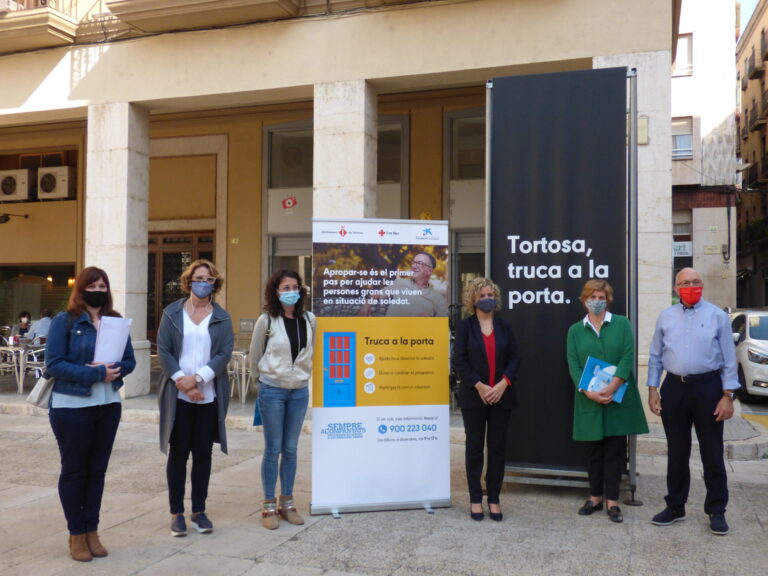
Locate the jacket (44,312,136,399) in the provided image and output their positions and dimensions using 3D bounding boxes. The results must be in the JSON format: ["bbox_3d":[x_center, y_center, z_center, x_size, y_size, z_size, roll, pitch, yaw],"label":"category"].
[{"bbox_3d":[-1.732,0.387,4.320,0.460,0.510,0.320,1,-1,-36],"label":"jacket"}]

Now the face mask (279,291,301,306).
[{"bbox_3d":[-0.642,0.071,4.950,0.145,0.110,0.100,1,-1,-25],"label":"face mask"}]

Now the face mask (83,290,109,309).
[{"bbox_3d":[-1.693,0.068,4.300,0.145,0.110,0.100,1,-1,-30],"label":"face mask"}]

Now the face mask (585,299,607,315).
[{"bbox_3d":[1.497,0.133,5.170,0.143,0.110,0.100,0,-1,9],"label":"face mask"}]

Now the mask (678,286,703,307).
[{"bbox_3d":[2.042,0.054,4.870,0.145,0.123,0.100,0,-1,13],"label":"mask"}]

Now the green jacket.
[{"bbox_3d":[1.594,0.645,5.220,0.540,0.900,0.350,0,-1,21],"label":"green jacket"}]

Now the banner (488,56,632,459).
[{"bbox_3d":[1.354,-0.131,5.650,1.030,3.050,0.080,0,-1,16],"label":"banner"}]

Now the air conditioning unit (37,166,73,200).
[{"bbox_3d":[-6.408,-2.044,14.442,0.740,0.600,0.290,0,-1,19],"label":"air conditioning unit"}]

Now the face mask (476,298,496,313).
[{"bbox_3d":[0.717,0.119,5.120,0.143,0.110,0.100,1,-1,-3],"label":"face mask"}]

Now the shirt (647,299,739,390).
[{"bbox_3d":[2.086,0.382,4.950,0.570,0.620,0.300,0,-1,30],"label":"shirt"}]

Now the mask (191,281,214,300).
[{"bbox_3d":[-1.179,0.012,4.770,0.150,0.115,0.105,1,-1,-19],"label":"mask"}]

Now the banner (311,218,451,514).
[{"bbox_3d":[-0.021,0.555,5.240,1.010,2.070,0.140,1,-1,-12],"label":"banner"}]

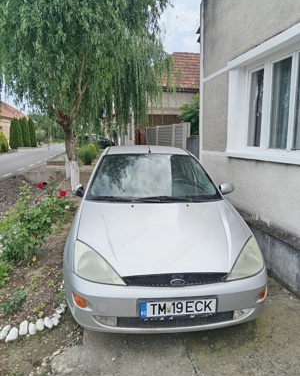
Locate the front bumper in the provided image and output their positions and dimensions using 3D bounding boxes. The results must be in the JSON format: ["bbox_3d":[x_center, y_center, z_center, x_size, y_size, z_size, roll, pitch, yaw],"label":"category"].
[{"bbox_3d":[0.166,0.831,2.193,1.650,0.450,0.500,0,10,-7],"label":"front bumper"}]

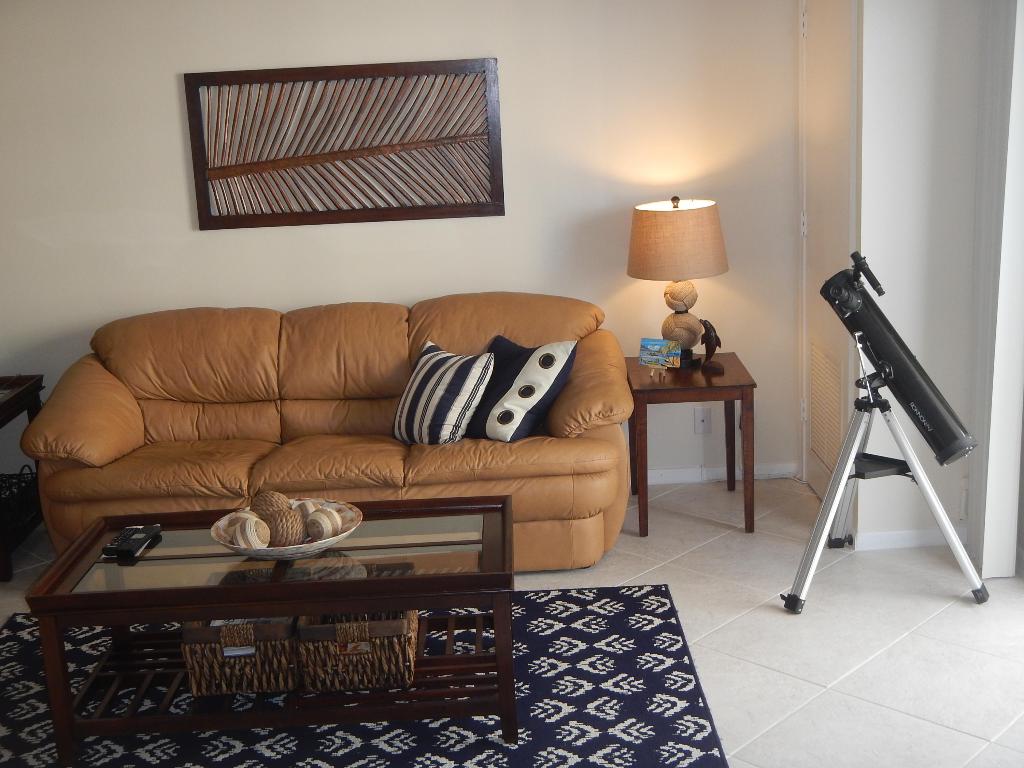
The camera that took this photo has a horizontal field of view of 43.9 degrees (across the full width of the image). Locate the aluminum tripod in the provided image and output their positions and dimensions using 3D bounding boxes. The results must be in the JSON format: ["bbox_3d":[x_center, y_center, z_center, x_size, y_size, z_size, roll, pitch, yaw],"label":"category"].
[{"bbox_3d":[1.177,0.251,4.151,0.650,0.820,0.610,-3,13,1],"label":"aluminum tripod"}]

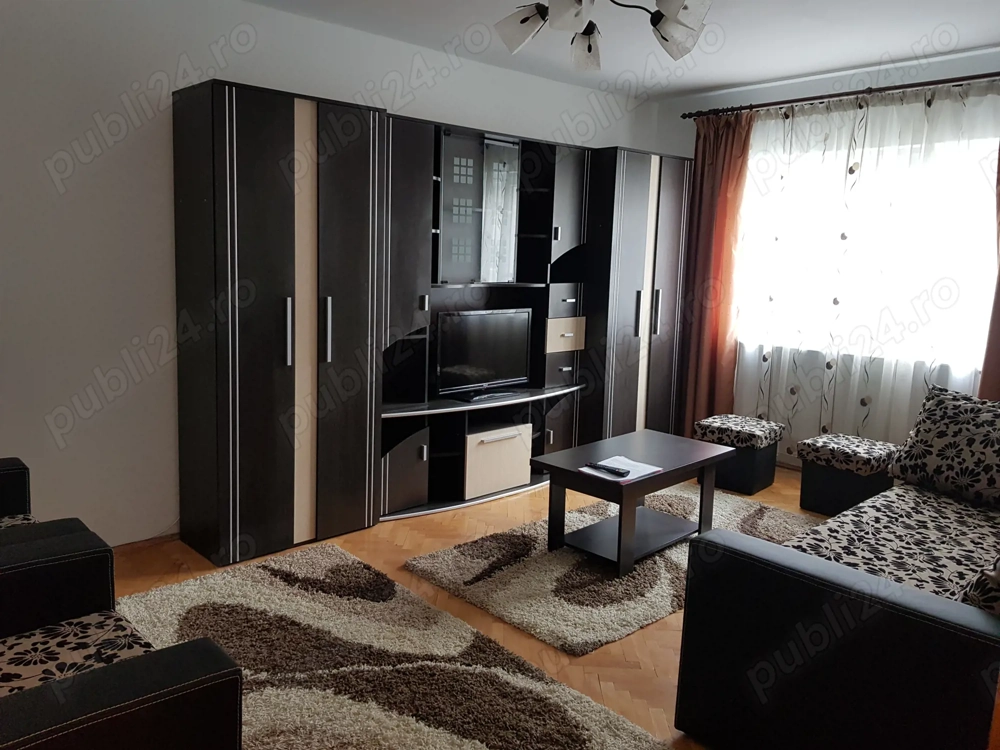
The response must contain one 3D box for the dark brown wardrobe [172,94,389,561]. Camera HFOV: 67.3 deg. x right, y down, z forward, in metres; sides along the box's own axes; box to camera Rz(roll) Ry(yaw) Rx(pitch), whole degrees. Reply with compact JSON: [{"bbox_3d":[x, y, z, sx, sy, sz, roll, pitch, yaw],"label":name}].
[{"bbox_3d":[-1.019,-0.227,3.539,0.820,2.032,0.443,-6,13,-41],"label":"dark brown wardrobe"}]

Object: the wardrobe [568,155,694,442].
[{"bbox_3d":[0.845,-0.434,5.198,0.820,2.032,0.443,-6,13,-41],"label":"wardrobe"}]

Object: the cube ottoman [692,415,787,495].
[{"bbox_3d":[1.531,0.503,4.785,0.393,0.380,0.393,11,13,40],"label":"cube ottoman"}]

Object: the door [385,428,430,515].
[{"bbox_3d":[-0.500,0.498,3.921,0.338,0.427,0.027,-6,13,-43],"label":"door"}]

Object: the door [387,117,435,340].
[{"bbox_3d":[-0.485,-0.701,3.795,0.362,1.108,0.050,-6,13,-41],"label":"door"}]

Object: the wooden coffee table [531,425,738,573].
[{"bbox_3d":[0.681,0.604,3.782,0.526,0.423,1.008,11,13,42],"label":"wooden coffee table"}]

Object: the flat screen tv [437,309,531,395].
[{"bbox_3d":[-0.083,-0.116,4.260,0.694,0.498,0.186,-6,13,-41],"label":"flat screen tv"}]

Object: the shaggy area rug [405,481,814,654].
[{"bbox_3d":[0.707,0.833,3.703,2.102,0.035,1.022,-7,13,-43],"label":"shaggy area rug"}]

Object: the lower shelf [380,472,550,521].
[{"bbox_3d":[-0.152,0.656,4.434,1.550,0.022,0.439,-6,13,-43],"label":"lower shelf"}]

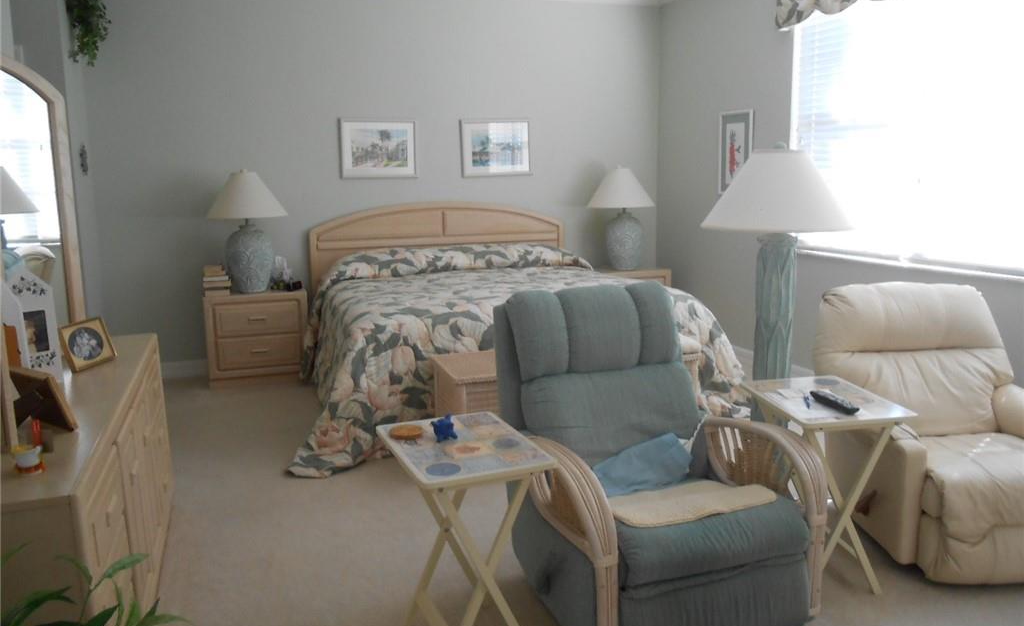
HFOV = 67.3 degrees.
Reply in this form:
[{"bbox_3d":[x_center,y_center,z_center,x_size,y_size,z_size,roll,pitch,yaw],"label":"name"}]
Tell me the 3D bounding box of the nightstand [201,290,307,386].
[{"bbox_3d":[-1.784,0.155,5.411,0.662,0.628,0.400,-4,10,-19],"label":"nightstand"}]

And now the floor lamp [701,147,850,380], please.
[{"bbox_3d":[1.009,0.112,2.988,0.610,1.475,0.610,-4,10,-19],"label":"floor lamp"}]

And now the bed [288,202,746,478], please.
[{"bbox_3d":[-0.166,-0.085,4.977,2.460,1.207,2.240,-4,10,-19],"label":"bed"}]

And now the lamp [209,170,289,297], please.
[{"bbox_3d":[-1.845,-0.565,5.329,0.560,0.840,0.560,-4,10,-19],"label":"lamp"}]

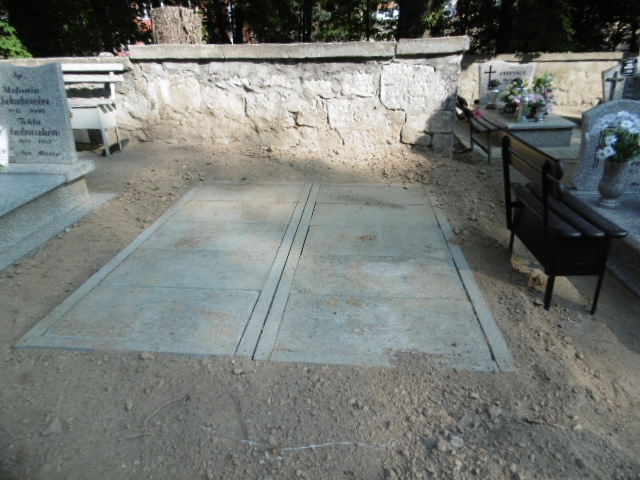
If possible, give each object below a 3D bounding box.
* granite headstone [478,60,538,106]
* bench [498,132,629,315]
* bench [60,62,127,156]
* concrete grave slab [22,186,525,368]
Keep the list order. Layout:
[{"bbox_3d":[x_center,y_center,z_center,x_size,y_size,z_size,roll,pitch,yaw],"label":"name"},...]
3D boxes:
[{"bbox_3d":[3.031,-2.546,7.219,0.800,0.662,0.100,1,22,5],"label":"granite headstone"},{"bbox_3d":[1.340,-0.168,2.620,0.478,0.846,0.883,1,22,5],"label":"bench"},{"bbox_3d":[-2.713,-1.448,5.008,1.050,0.972,0.460,1,22,5],"label":"bench"},{"bbox_3d":[-0.202,0.041,3.353,2.438,0.100,2.723,1,25,5],"label":"concrete grave slab"}]

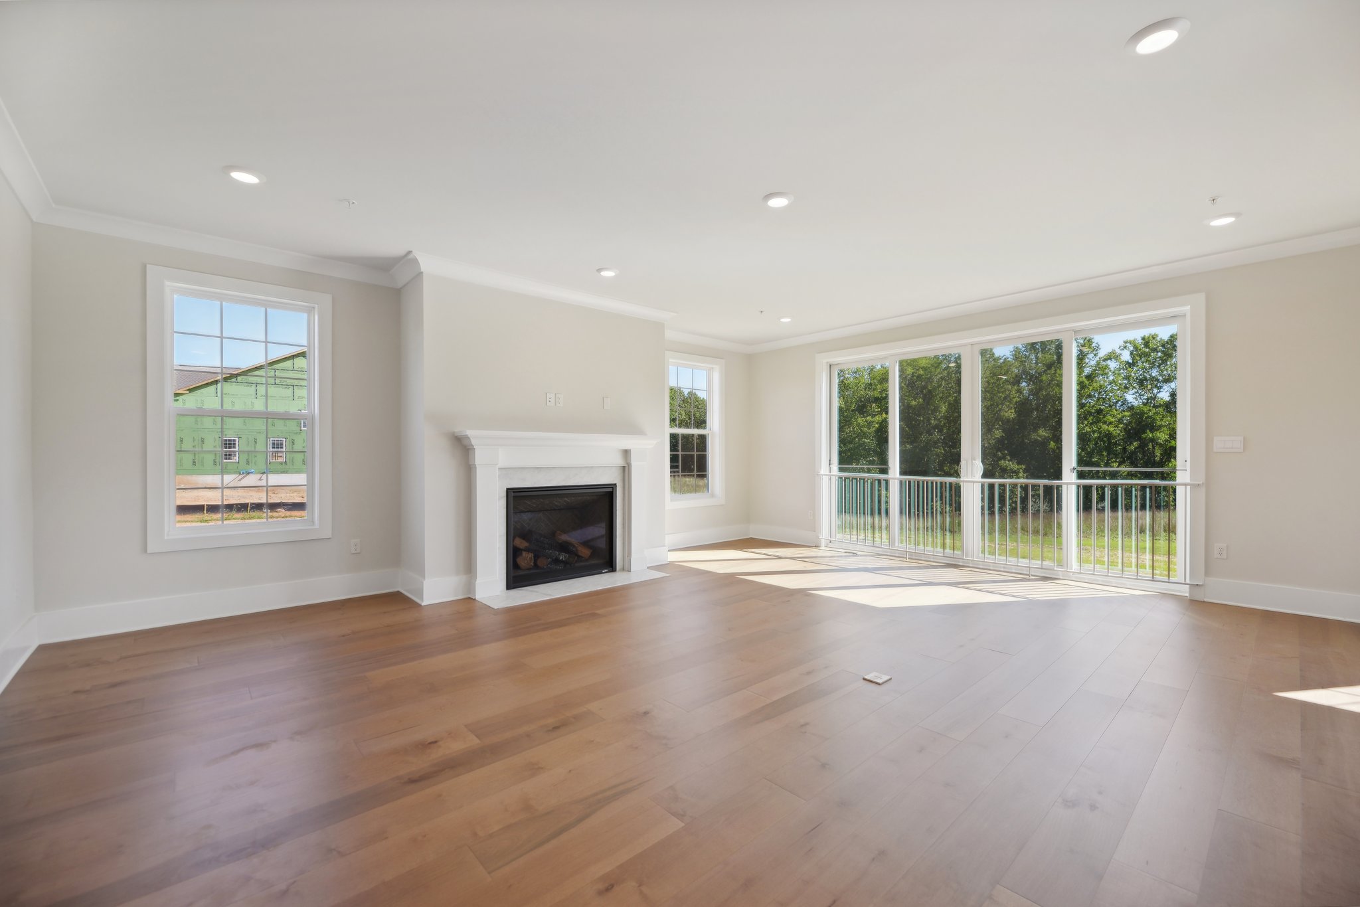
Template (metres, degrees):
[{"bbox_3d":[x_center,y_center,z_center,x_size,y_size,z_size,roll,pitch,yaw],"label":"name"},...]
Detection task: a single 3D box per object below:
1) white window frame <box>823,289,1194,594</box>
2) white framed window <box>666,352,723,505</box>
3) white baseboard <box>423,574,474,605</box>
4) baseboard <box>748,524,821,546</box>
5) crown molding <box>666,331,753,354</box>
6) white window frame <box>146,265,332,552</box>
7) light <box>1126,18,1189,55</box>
[{"bbox_3d":[3.034,0.013,5.540,0.140,2.303,3.353,0,0,-42],"label":"white window frame"},{"bbox_3d":[0.196,-0.290,7.004,1.050,1.943,0.120,0,0,-42],"label":"white framed window"},{"bbox_3d":[-1.876,1.096,4.266,0.366,0.189,0.020,0,0,-42],"label":"white baseboard"},{"bbox_3d":[1.417,1.101,7.279,0.020,0.189,1.145,0,0,-42],"label":"baseboard"},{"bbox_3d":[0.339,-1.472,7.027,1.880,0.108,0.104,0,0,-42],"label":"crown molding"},{"bbox_3d":[-3.221,-0.299,3.941,1.052,1.959,0.120,0,0,-42],"label":"white window frame"},{"bbox_3d":[1.776,-1.533,1.965,0.187,0.030,0.187,0,0,-42],"label":"light"}]

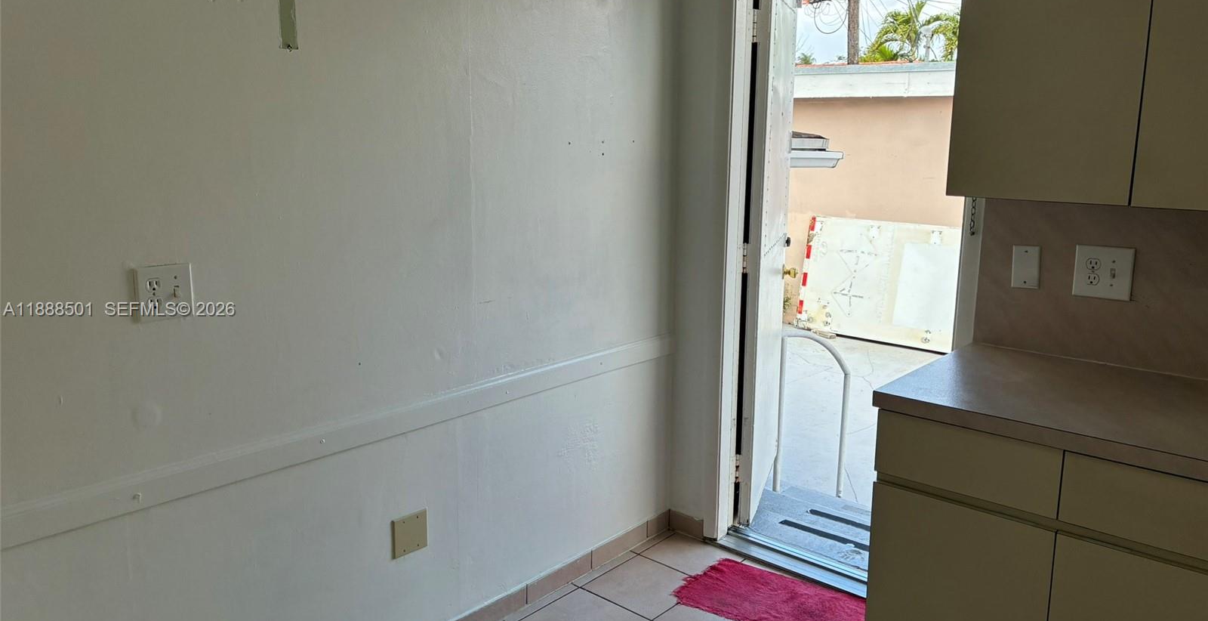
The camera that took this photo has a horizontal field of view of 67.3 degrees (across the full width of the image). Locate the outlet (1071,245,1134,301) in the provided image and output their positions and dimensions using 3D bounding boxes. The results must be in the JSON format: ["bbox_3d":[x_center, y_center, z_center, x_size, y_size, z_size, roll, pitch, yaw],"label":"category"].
[{"bbox_3d":[1.289,-0.096,2.344,0.135,0.131,0.015,10,16,41],"label":"outlet"}]

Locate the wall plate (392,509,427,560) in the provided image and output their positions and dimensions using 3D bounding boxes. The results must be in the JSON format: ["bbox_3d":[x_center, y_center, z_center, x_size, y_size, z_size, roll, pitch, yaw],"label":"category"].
[{"bbox_3d":[-0.538,0.626,2.538,0.011,0.116,0.113,10,16,41],"label":"wall plate"}]

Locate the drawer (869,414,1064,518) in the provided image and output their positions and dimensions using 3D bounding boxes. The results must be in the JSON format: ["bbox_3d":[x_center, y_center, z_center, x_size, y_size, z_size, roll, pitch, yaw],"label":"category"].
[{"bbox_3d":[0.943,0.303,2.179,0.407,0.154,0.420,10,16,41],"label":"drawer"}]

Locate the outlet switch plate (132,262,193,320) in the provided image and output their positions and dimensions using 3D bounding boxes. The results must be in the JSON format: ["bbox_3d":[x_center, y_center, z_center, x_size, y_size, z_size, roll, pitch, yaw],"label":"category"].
[{"bbox_3d":[-0.938,-0.036,1.944,0.015,0.117,0.117,10,16,41],"label":"outlet switch plate"}]

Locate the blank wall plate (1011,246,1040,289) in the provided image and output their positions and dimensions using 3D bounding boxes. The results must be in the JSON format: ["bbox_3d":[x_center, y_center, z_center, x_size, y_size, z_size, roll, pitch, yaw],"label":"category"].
[{"bbox_3d":[1.148,-0.117,2.473,0.069,0.115,0.009,10,16,41],"label":"blank wall plate"}]

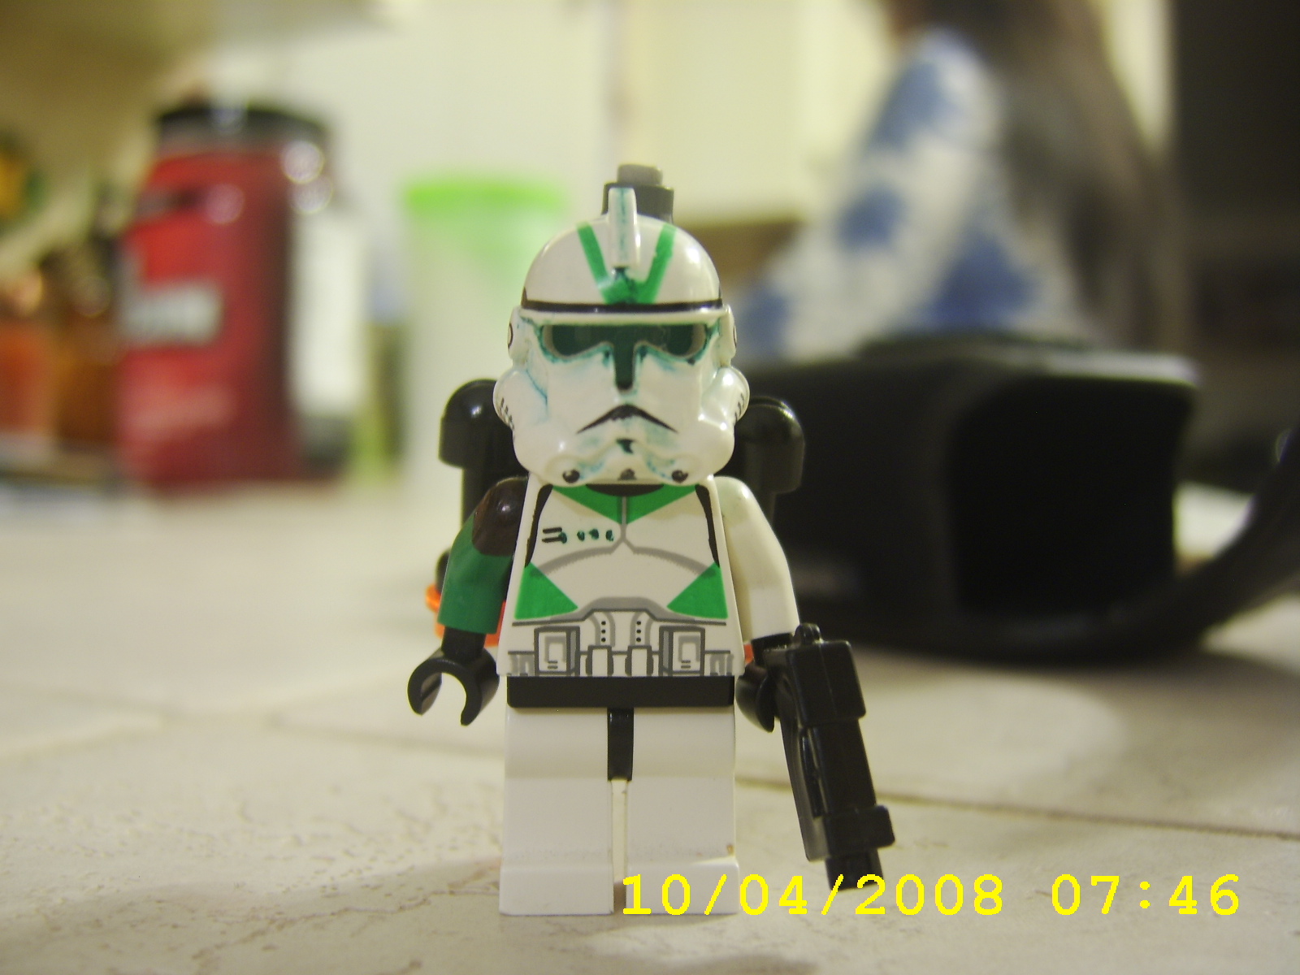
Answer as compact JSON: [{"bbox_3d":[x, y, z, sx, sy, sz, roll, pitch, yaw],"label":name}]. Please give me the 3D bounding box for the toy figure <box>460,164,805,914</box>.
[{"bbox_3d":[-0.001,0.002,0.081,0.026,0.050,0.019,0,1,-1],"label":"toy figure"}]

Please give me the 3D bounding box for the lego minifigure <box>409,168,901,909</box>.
[{"bbox_3d":[0.000,0.002,0.081,0.032,0.051,0.020,0,1,-1],"label":"lego minifigure"}]

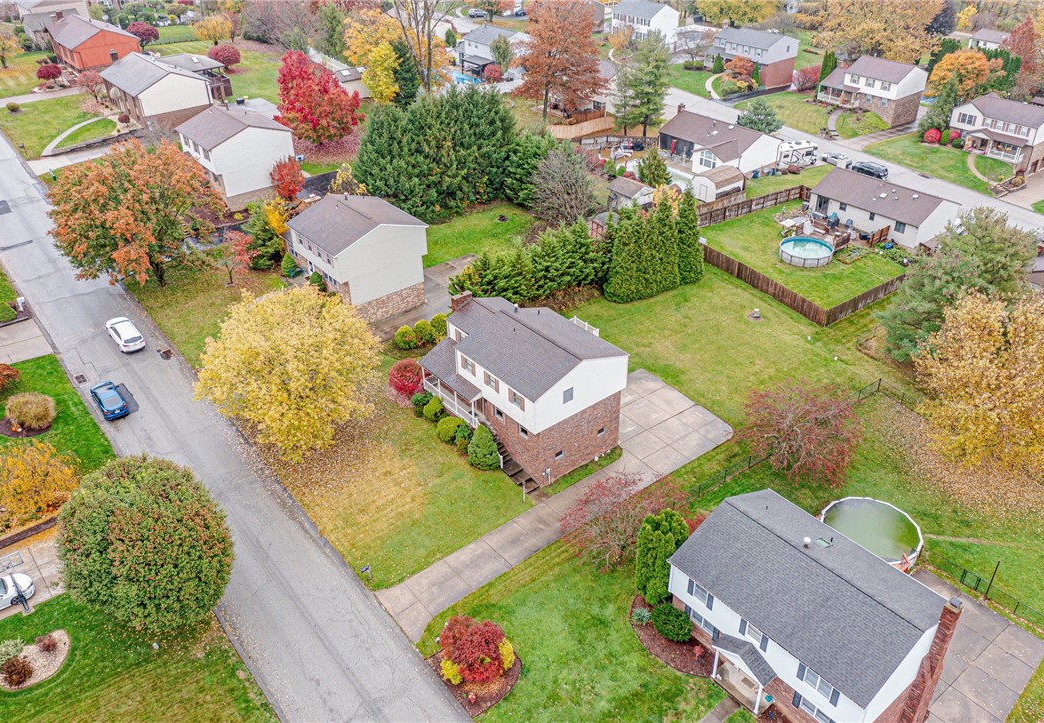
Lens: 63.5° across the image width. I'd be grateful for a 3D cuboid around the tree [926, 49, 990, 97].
[{"bbox_3d":[77.500,-50.900,150.800,10.000,9.300,10.000,-25,40,-33],"label":"tree"}]

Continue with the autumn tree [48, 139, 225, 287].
[{"bbox_3d":[-33.896,-12.854,75.156,14.424,13.373,14.136,-1,33,0],"label":"autumn tree"}]

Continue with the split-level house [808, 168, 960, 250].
[{"bbox_3d":[41.600,-18.230,96.990,9.400,4.600,13.500,-25,39,-31],"label":"split-level house"}]

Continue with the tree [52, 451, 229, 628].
[{"bbox_3d":[-19.082,9.700,43.489,8.051,9.852,8.051,-1,33,0],"label":"tree"}]

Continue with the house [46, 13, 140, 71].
[{"bbox_3d":[-62.560,-46.870,123.000,9.500,5.700,15.200,-25,39,-31],"label":"house"}]

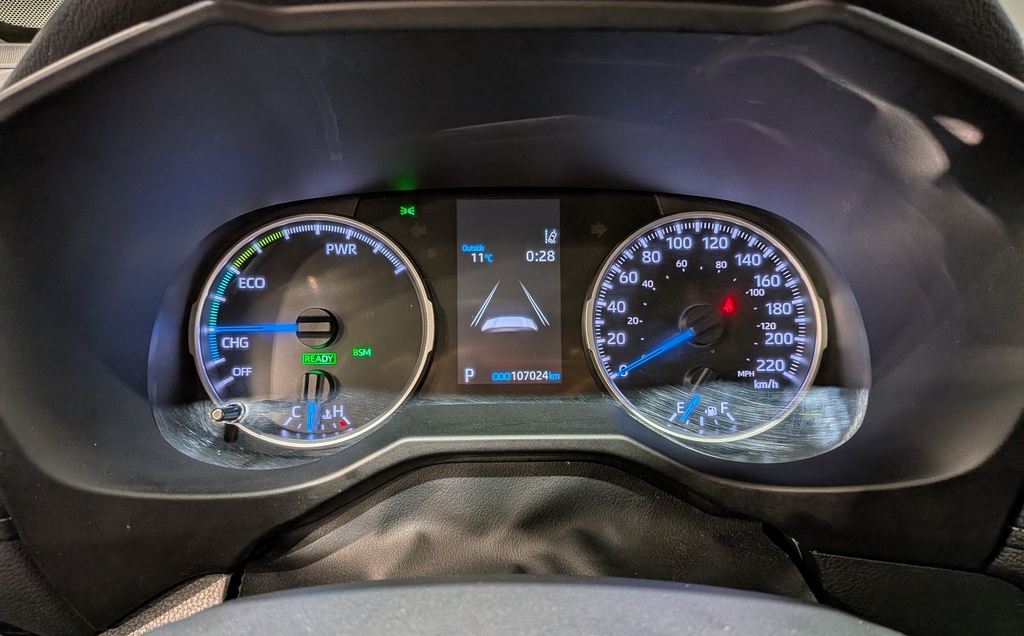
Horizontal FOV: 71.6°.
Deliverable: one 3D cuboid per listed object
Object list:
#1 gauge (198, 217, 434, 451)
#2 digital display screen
[{"bbox_3d":[-0.099,0.006,0.352,0.119,0.115,0.020,-1,-2,0],"label":"gauge"},{"bbox_3d":[-0.001,-0.013,0.359,0.053,0.093,0.010,-1,-2,0],"label":"digital display screen"}]

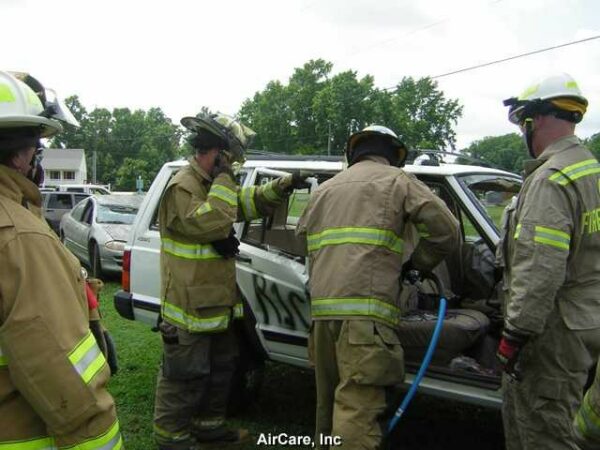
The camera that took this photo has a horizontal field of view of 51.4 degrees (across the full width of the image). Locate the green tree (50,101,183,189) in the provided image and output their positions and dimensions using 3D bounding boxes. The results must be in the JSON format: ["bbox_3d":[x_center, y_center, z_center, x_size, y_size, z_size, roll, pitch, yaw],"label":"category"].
[{"bbox_3d":[-23.526,-9.551,80.000,16.000,13.500,10.000,1,3,0],"label":"green tree"}]

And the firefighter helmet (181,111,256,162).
[{"bbox_3d":[-0.452,-0.480,3.420,0.390,0.230,0.290,35,-11,-23],"label":"firefighter helmet"}]

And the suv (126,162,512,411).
[{"bbox_3d":[0.900,0.440,4.170,4.240,1.640,1.780,3,3,32],"label":"suv"}]

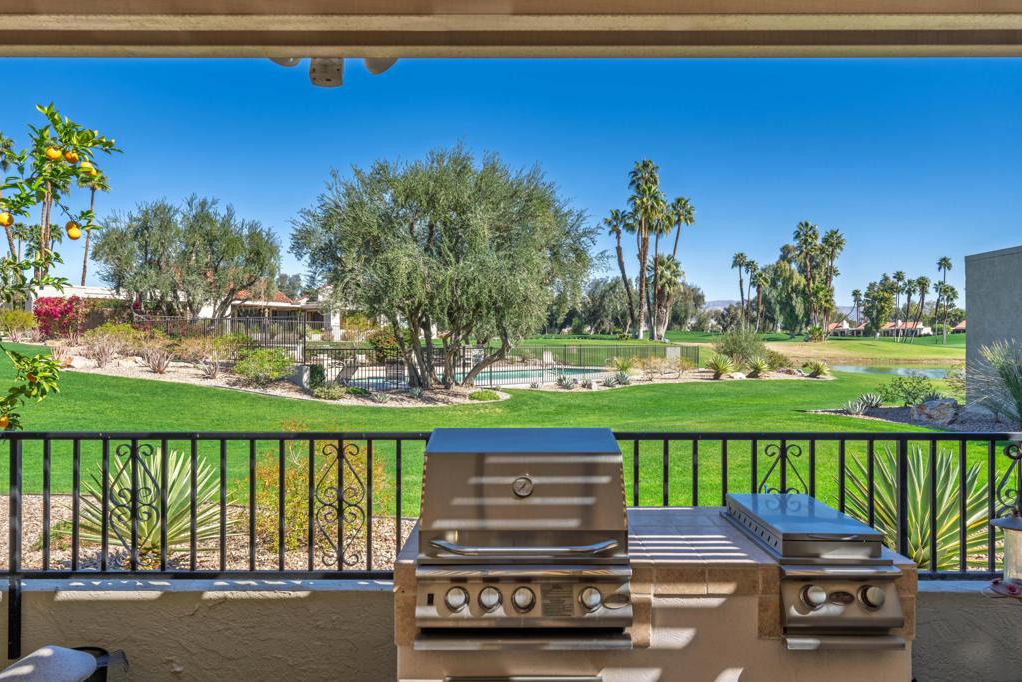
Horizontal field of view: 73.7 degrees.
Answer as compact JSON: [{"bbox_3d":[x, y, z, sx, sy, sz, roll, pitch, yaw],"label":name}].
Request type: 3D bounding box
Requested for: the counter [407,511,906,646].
[{"bbox_3d":[0.487,1.202,2.687,1.752,0.900,0.795,0,0,0],"label":"counter"}]

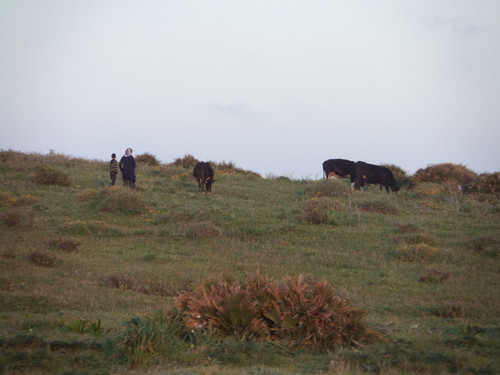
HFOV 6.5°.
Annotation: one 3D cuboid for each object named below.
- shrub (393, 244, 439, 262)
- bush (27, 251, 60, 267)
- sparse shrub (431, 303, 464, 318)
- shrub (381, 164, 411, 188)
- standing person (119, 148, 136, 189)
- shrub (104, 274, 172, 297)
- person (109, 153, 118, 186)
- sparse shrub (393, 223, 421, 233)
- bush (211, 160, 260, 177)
[{"bbox_3d":[3.482,1.389,93.000,0.968,0.379,0.774,0,-1,0],"label":"shrub"},{"bbox_3d":[-4.765,1.638,102.000,0.692,0.358,0.600,0,-2,0],"label":"bush"},{"bbox_3d":[3.530,2.198,79.000,0.589,0.266,0.501,0,-1,0],"label":"sparse shrub"},{"bbox_3d":[6.156,-0.444,187.000,1.354,1.058,1.218,0,-1,0],"label":"shrub"},{"bbox_3d":[-4.637,-0.675,168.000,0.646,1.615,0.420,0,-1,-6],"label":"standing person"},{"bbox_3d":[-2.220,1.951,88.000,1.354,0.425,0.800,0,-2,0],"label":"shrub"},{"bbox_3d":[-5.175,-0.650,169.000,0.317,1.300,0.300,0,-1,-6],"label":"person"},{"bbox_3d":[4.426,1.131,125.000,0.792,0.274,0.600,0,-2,0],"label":"sparse shrub"},{"bbox_3d":[-0.556,-0.782,182.000,1.917,0.613,1.630,0,-1,0],"label":"bush"}]

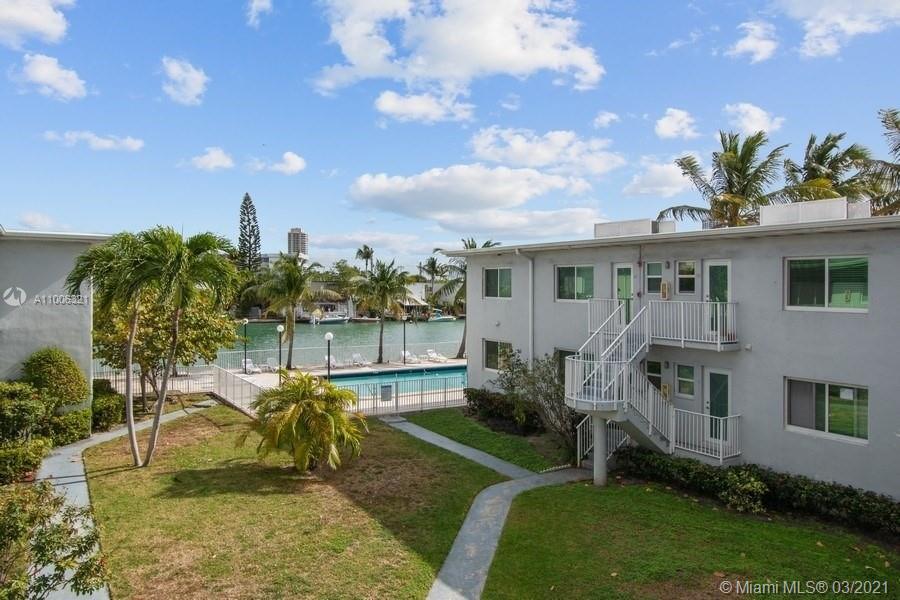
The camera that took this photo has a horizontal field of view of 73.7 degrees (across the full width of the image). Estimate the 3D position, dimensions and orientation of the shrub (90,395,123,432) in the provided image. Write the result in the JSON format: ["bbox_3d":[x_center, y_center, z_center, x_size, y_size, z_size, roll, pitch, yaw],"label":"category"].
[{"bbox_3d":[-11.998,3.886,20.890,1.250,1.100,1.250,0,1,0],"label":"shrub"}]

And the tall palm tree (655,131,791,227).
[{"bbox_3d":[13.244,-1.775,28.886,6.200,12.326,6.000,0,1,0],"label":"tall palm tree"}]

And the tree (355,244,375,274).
[{"bbox_3d":[-18.497,-4.696,129.869,4.500,14.179,4.500,0,1,0],"label":"tree"}]

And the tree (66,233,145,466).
[{"bbox_3d":[-9.260,1.431,16.329,2.450,6.200,2.600,0,1,0],"label":"tree"}]

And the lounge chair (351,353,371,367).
[{"bbox_3d":[-5.500,3.619,37.292,1.550,0.880,0.680,0,1,-31],"label":"lounge chair"}]

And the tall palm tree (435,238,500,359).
[{"bbox_3d":[1.208,-0.009,40.787,4.600,8.058,4.500,0,1,0],"label":"tall palm tree"}]

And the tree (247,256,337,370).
[{"bbox_3d":[-9.294,0.768,35.173,5.200,6.629,5.000,0,1,0],"label":"tree"}]

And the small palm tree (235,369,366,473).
[{"bbox_3d":[-3.978,3.341,16.288,3.200,2.426,3.000,0,1,0],"label":"small palm tree"}]

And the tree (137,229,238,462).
[{"bbox_3d":[-7.185,1.354,16.330,2.700,6.371,2.700,0,1,0],"label":"tree"}]

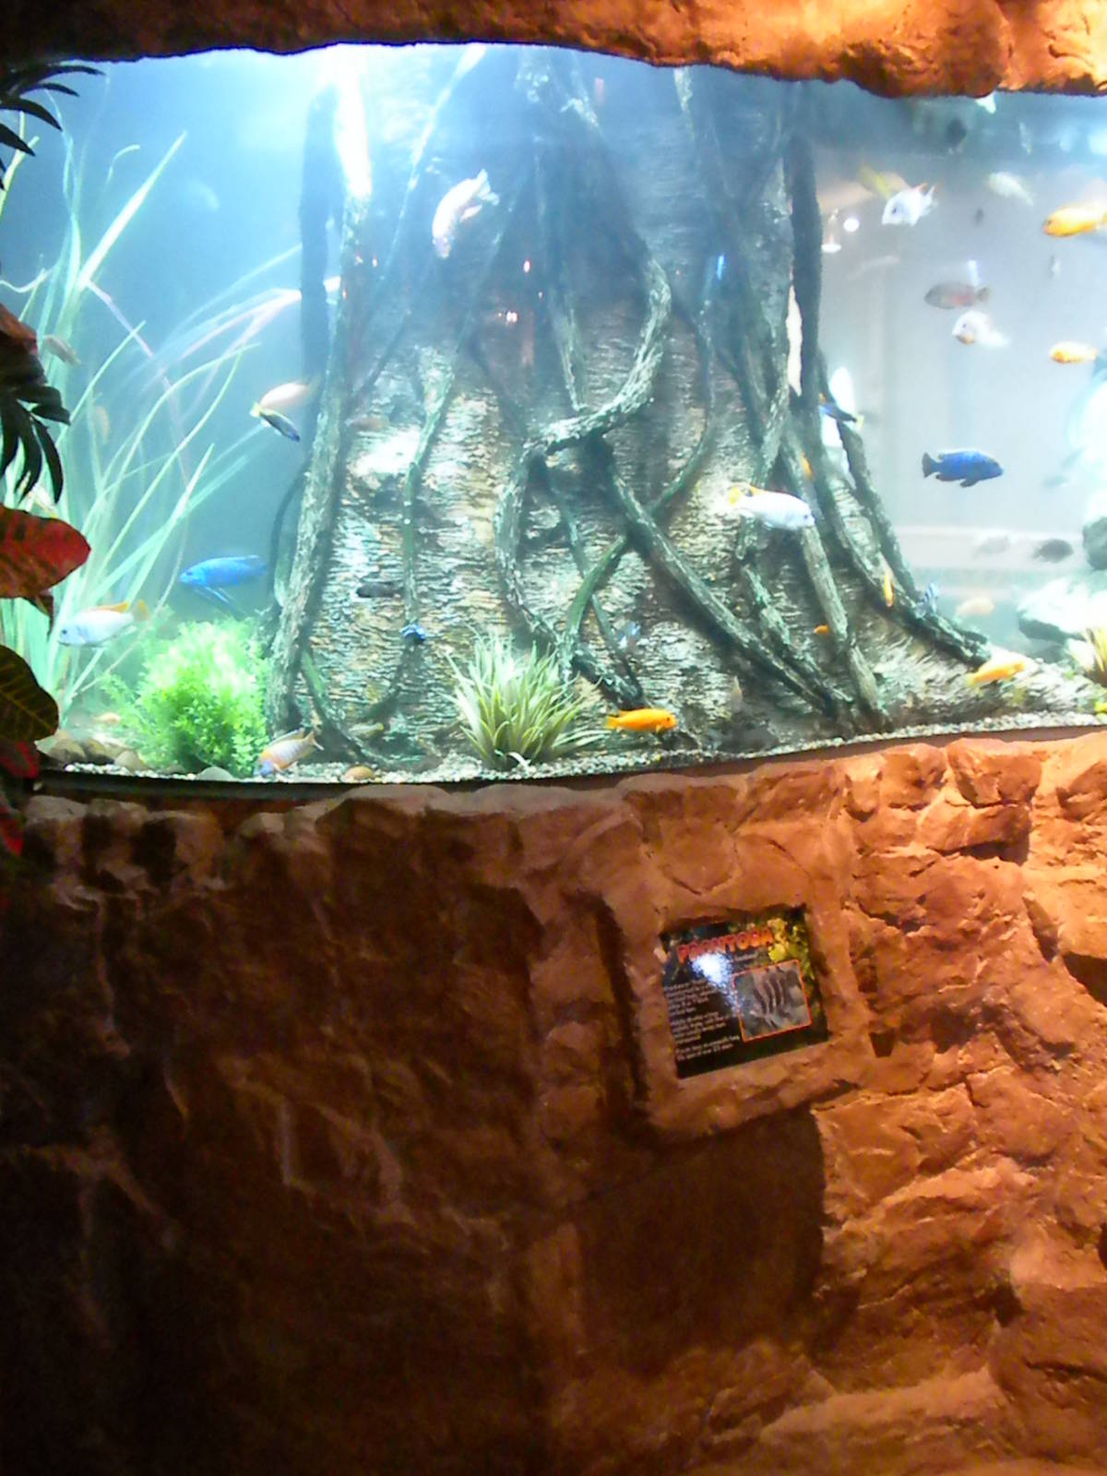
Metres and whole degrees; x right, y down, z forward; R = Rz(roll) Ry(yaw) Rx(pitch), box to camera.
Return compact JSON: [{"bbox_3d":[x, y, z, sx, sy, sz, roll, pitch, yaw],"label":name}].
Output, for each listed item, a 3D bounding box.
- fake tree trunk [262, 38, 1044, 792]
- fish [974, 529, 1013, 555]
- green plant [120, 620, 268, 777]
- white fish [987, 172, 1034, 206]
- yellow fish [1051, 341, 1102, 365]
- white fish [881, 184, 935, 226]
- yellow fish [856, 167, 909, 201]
[{"bbox_3d":[0.174,-0.536,2.580,1.220,1.030,0.820,1,13,3],"label":"fake tree trunk"},{"bbox_3d":[0.864,-0.383,3.100,0.083,0.037,0.025,-13,14,-3],"label":"fish"},{"bbox_3d":[-0.518,-0.056,2.270,0.200,0.210,0.180,0,13,0],"label":"green plant"},{"bbox_3d":[0.753,-0.904,2.600,0.085,0.036,0.027,22,8,-14],"label":"white fish"},{"bbox_3d":[0.844,-0.622,2.550,0.088,0.037,0.027,-9,15,-23],"label":"yellow fish"},{"bbox_3d":[0.545,-0.816,2.420,0.100,0.053,0.033,-30,27,-31],"label":"white fish"},{"bbox_3d":[0.534,-0.895,2.550,0.082,0.038,0.027,25,8,-12],"label":"yellow fish"}]

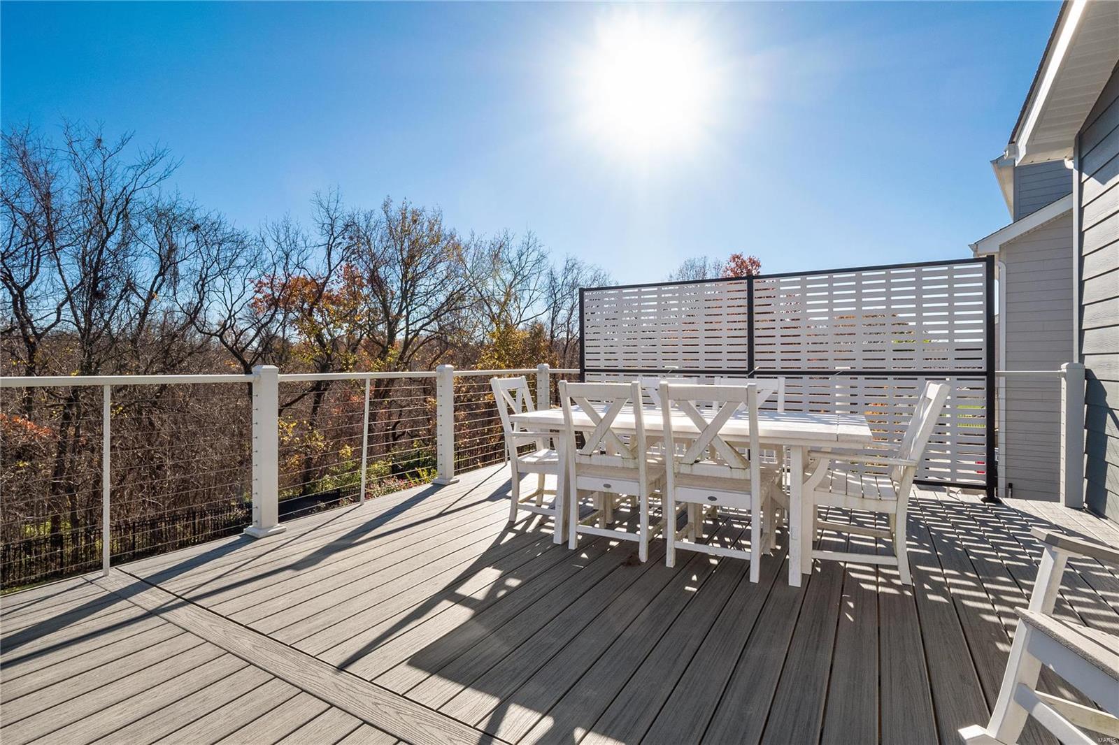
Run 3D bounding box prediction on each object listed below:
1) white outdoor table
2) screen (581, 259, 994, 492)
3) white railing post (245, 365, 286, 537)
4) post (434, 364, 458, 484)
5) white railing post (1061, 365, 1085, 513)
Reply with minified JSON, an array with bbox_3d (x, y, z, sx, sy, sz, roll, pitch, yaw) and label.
[{"bbox_3d":[0.765,0.645,3.060,1.900,0.752,0.950,0,1,28],"label":"white outdoor table"},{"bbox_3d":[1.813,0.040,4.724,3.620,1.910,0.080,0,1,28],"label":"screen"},{"bbox_3d":[-1.872,0.488,3.166,0.163,1.062,0.163,1,1,32],"label":"white railing post"},{"bbox_3d":[-1.031,0.466,4.517,0.163,1.064,0.163,1,1,32],"label":"post"},{"bbox_3d":[3.855,0.475,3.740,0.112,1.070,0.112,0,1,29],"label":"white railing post"}]

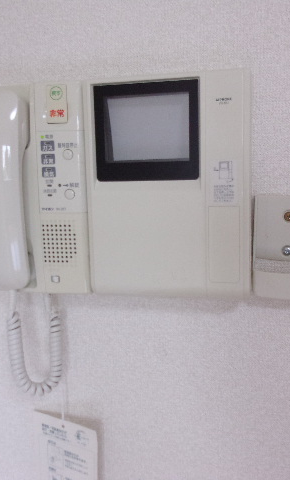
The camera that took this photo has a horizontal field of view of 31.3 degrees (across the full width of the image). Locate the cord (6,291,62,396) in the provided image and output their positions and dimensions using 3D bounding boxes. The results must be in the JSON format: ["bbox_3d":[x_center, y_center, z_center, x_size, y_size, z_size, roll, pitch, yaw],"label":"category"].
[{"bbox_3d":[-0.112,0.108,0.533,0.061,0.112,0.026,0,7,12],"label":"cord"}]

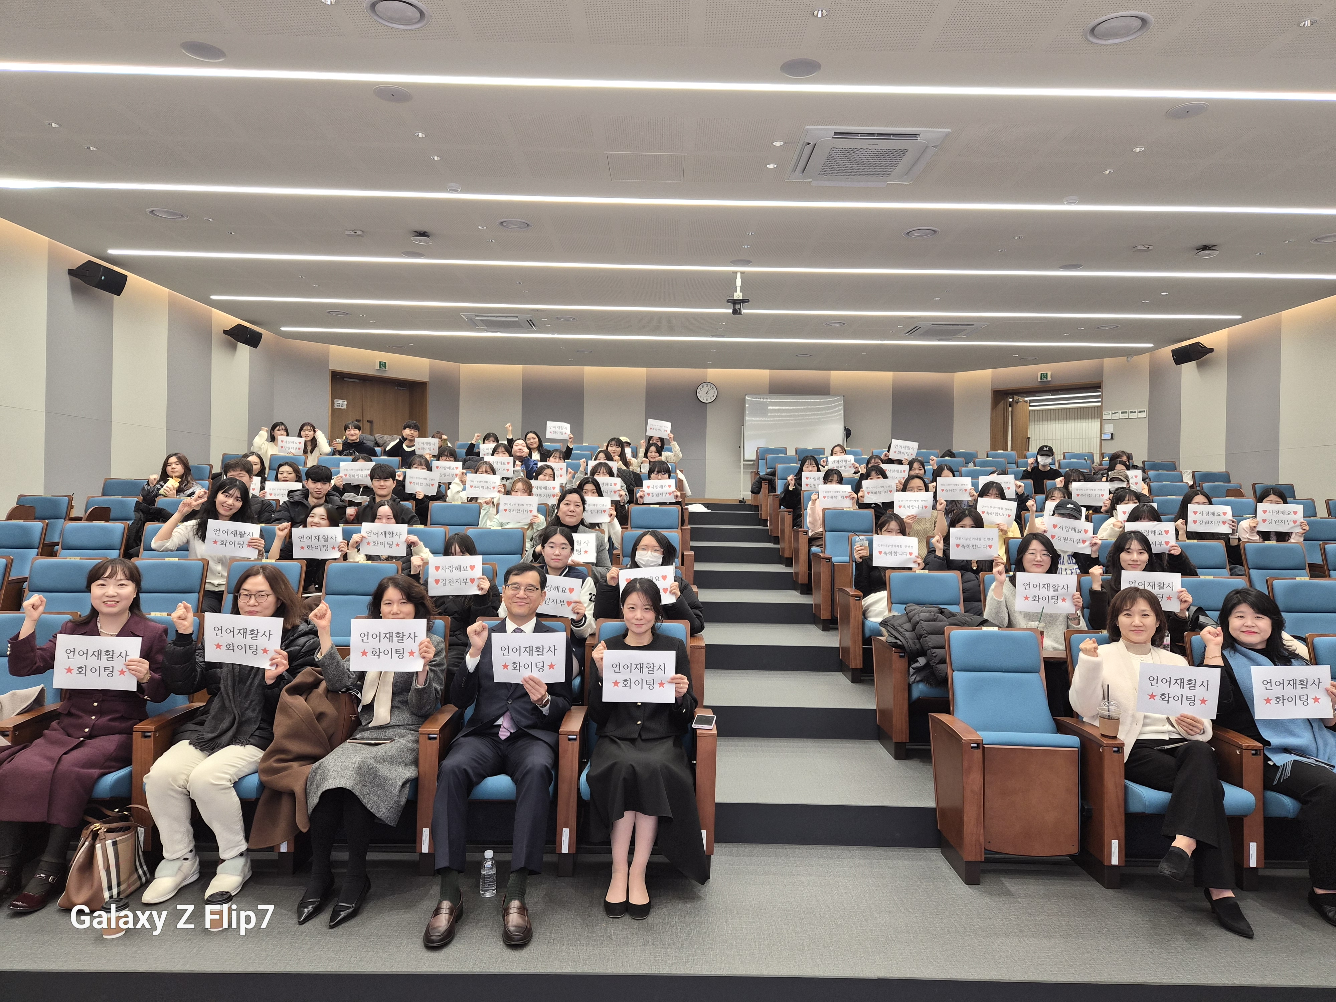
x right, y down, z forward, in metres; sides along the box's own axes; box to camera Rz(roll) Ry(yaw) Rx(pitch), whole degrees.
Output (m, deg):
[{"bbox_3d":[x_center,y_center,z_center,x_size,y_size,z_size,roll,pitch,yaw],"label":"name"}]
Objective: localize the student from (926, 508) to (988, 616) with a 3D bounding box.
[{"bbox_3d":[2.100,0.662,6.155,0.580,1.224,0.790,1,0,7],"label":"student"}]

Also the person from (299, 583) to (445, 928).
[{"bbox_3d":[-1.200,0.930,3.640,0.510,1.210,0.820,1,0,2],"label":"person"}]

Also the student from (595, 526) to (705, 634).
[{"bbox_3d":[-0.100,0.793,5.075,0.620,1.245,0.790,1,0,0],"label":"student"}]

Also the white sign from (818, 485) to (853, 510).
[{"bbox_3d":[1.542,-0.037,8.150,0.297,0.210,0.020,1,0,6],"label":"white sign"}]

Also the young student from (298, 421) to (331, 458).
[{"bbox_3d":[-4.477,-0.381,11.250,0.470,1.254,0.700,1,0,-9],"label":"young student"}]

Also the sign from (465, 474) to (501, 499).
[{"bbox_3d":[-1.660,-0.133,8.000,0.297,0.210,0.012,1,0,-10],"label":"sign"}]

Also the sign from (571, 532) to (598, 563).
[{"bbox_3d":[-0.644,0.329,6.150,0.297,0.210,0.020,1,0,-5],"label":"sign"}]

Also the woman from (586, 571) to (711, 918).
[{"bbox_3d":[-0.085,0.950,3.700,0.500,1.210,0.760,1,0,0],"label":"woman"}]

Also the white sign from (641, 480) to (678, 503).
[{"bbox_3d":[-0.078,-0.087,8.350,0.297,0.210,0.020,-1,0,0],"label":"white sign"}]

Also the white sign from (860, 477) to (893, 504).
[{"bbox_3d":[1.919,-0.092,8.100,0.297,0.210,0.020,-4,0,12],"label":"white sign"}]

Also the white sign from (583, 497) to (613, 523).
[{"bbox_3d":[-0.605,0.074,7.200,0.297,0.210,0.020,2,0,-3],"label":"white sign"}]

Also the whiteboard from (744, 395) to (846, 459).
[{"bbox_3d":[2.314,-1.320,16.200,1.800,1.200,0.060,1,0,6],"label":"whiteboard"}]

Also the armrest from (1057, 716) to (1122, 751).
[{"bbox_3d":[1.822,0.999,3.845,0.082,0.040,0.450,1,0,1],"label":"armrest"}]

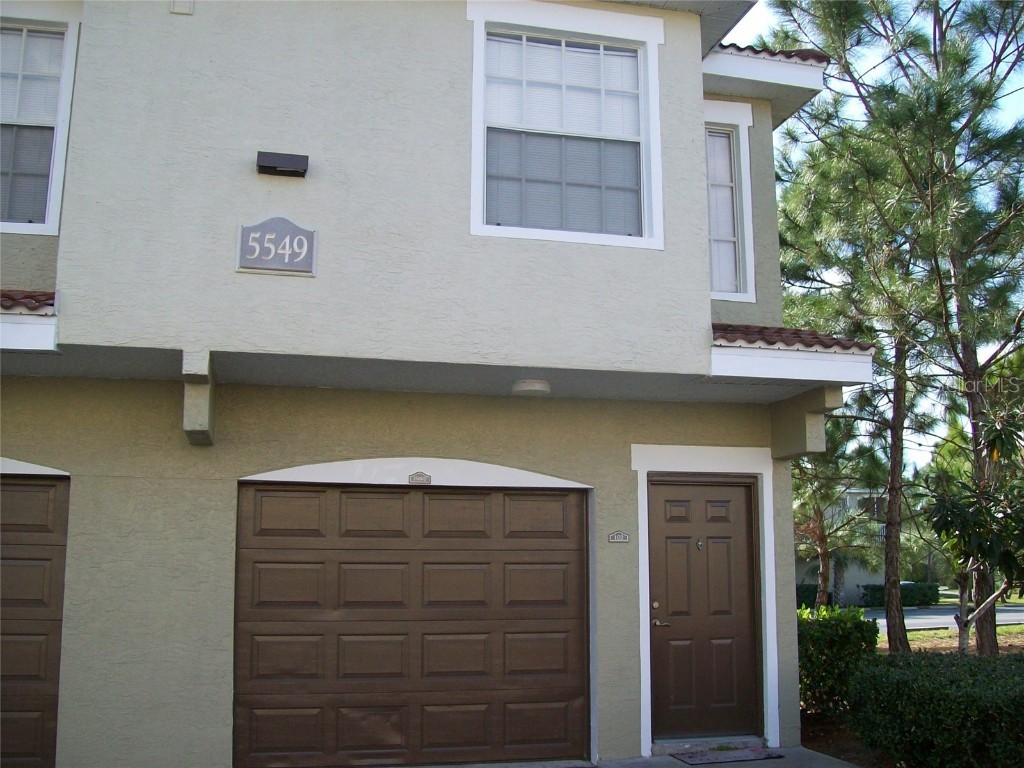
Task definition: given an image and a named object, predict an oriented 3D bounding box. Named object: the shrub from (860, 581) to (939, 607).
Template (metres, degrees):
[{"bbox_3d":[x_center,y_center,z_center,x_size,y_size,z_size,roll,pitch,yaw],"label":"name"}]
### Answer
[{"bbox_3d":[15.145,8.236,41.567,2.900,0.900,1.050,2,-9,-13],"label":"shrub"}]

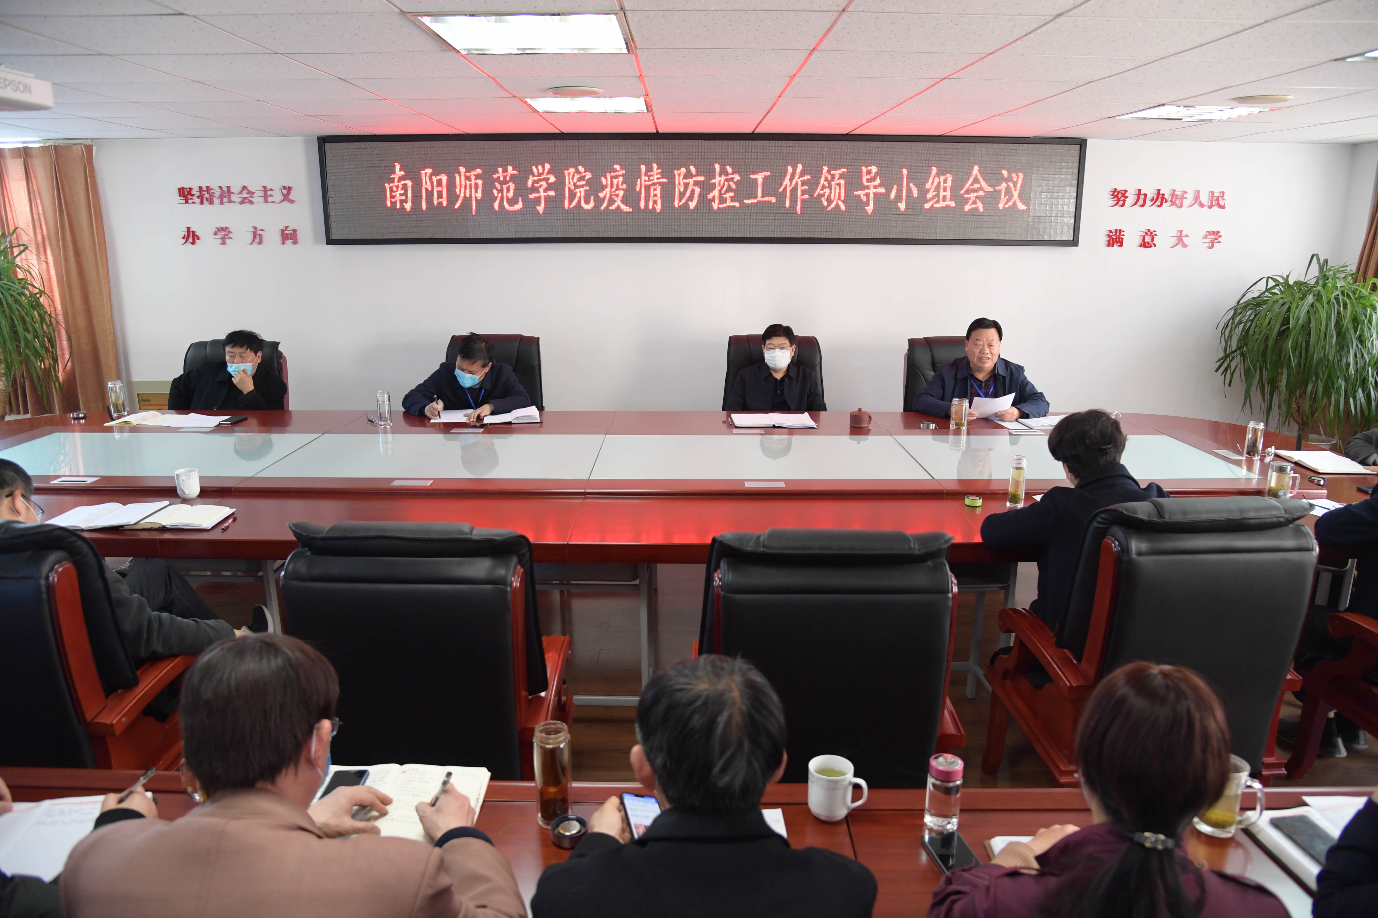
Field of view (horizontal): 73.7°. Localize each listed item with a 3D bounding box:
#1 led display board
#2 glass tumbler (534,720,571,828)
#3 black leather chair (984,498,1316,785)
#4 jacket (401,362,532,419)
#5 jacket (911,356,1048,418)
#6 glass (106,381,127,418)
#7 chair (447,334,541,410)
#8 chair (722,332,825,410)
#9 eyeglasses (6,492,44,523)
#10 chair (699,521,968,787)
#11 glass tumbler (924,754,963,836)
[{"bbox_3d":[0.095,-1.729,5.906,4.870,0.680,0.100,0,14,0],"label":"led display board"},{"bbox_3d":[-0.229,0.528,1.536,0.059,0.172,0.059,0,14,0],"label":"glass tumbler"},{"bbox_3d":[1.270,0.596,2.656,0.610,1.140,0.690,0,14,-2],"label":"black leather chair"},{"bbox_3d":[-1.169,-0.231,4.892,0.660,0.570,0.500,0,14,0],"label":"jacket"},{"bbox_3d":[1.534,-0.244,4.908,0.680,0.600,0.500,2,14,6],"label":"jacket"},{"bbox_3d":[-2.895,-0.301,4.646,0.066,0.178,0.066,0,14,0],"label":"glass"},{"bbox_3d":[-1.085,-0.096,5.030,0.610,1.100,0.700,0,14,0],"label":"chair"},{"bbox_3d":[0.491,-0.135,5.510,0.610,1.140,0.690,0,14,0],"label":"chair"},{"bbox_3d":[-1.737,0.120,2.307,0.140,0.045,0.140,3,-23,9],"label":"eyeglasses"},{"bbox_3d":[0.287,0.607,2.304,0.610,1.100,0.700,0,14,0],"label":"chair"},{"bbox_3d":[0.461,0.600,1.663,0.062,0.134,0.062,0,14,0],"label":"glass tumbler"}]

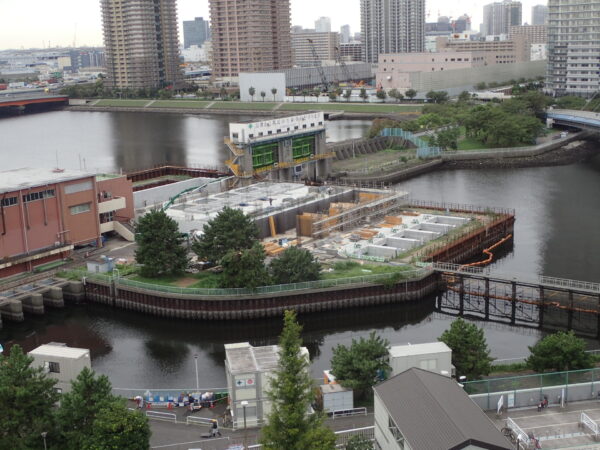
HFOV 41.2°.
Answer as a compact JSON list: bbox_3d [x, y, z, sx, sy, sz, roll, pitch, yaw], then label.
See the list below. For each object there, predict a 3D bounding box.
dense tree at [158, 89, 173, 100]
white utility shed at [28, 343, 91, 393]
[{"bbox_3d":[-84.038,-81.358,498.698,8.600,7.800,8.600,-2,13,0],"label":"dense tree"},{"bbox_3d":[-22.701,14.484,76.031,5.400,5.400,2.400,2,13,16],"label":"white utility shed"}]

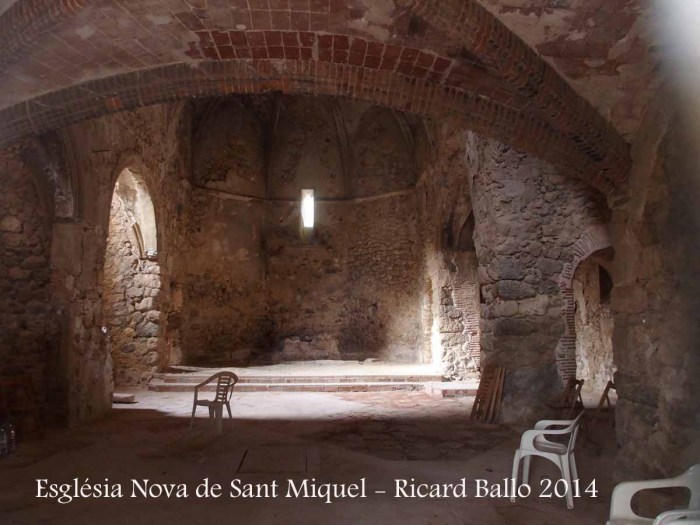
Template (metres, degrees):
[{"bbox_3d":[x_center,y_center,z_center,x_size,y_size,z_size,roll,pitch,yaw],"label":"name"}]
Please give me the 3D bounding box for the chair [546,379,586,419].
[{"bbox_3d":[3.060,2.053,7.928,0.520,0.800,0.430,0,-6,-2],"label":"chair"}]

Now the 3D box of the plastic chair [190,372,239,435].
[{"bbox_3d":[-2.030,2.113,8.589,0.570,0.820,0.560,-3,-7,23],"label":"plastic chair"}]

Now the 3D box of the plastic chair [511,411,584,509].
[{"bbox_3d":[1.835,1.760,5.222,0.590,0.810,0.570,-3,-7,28],"label":"plastic chair"}]

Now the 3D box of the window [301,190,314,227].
[{"bbox_3d":[-1.449,-1.841,19.302,0.460,1.340,0.250,0,-6,0],"label":"window"}]

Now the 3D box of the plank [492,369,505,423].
[{"bbox_3d":[2.406,2.155,9.174,0.100,0.880,0.050,8,-9,1],"label":"plank"}]

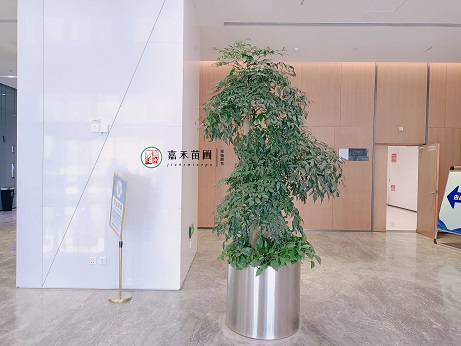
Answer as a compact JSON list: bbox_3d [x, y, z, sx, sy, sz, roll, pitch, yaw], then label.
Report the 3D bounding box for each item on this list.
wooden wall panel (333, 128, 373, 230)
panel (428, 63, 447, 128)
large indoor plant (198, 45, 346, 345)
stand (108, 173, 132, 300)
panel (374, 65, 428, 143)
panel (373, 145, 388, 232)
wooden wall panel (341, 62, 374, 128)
[{"bbox_3d":[2.977,0.154,8.114,0.929,2.484,0.050,1,1,1],"label":"wooden wall panel"},{"bbox_3d":[4.988,-1.864,8.040,0.409,1.559,0.050,1,1,1],"label":"panel"},{"bbox_3d":[0.418,0.080,3.289,1.420,2.790,1.250,1,1,0],"label":"large indoor plant"},{"bbox_3d":[-1.272,0.728,3.877,0.280,1.440,0.500,0,2,-37],"label":"stand"},{"bbox_3d":[4.125,-1.684,8.057,1.219,1.950,0.050,1,1,1],"label":"panel"},{"bbox_3d":[3.638,0.365,8.108,0.352,2.122,0.050,1,1,1],"label":"panel"},{"bbox_3d":[3.077,-1.882,8.070,0.803,1.571,0.050,1,1,1],"label":"wooden wall panel"}]

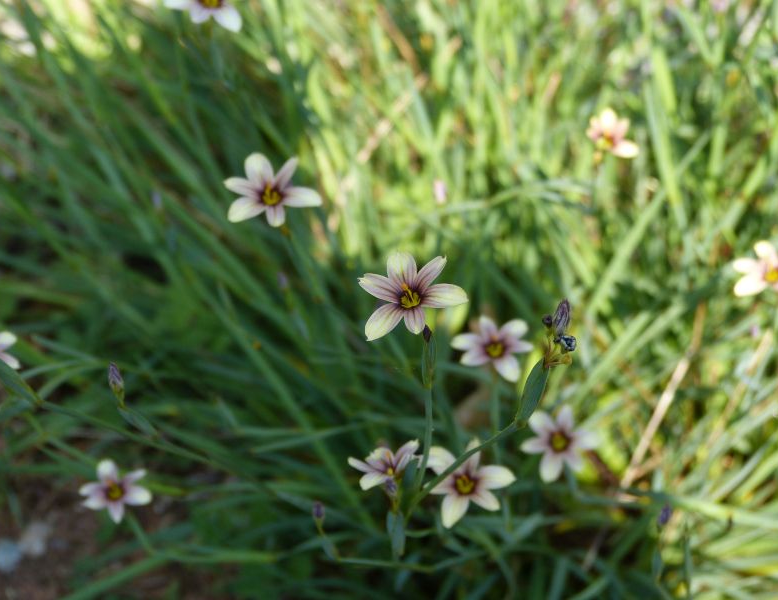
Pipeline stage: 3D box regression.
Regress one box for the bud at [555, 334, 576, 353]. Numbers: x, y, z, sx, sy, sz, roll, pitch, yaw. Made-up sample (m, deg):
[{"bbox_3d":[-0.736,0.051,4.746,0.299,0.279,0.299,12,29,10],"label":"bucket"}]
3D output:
[{"bbox_3d":[0.034,0.008,0.388,0.004,0.003,0.004,0,35,0],"label":"bud"}]

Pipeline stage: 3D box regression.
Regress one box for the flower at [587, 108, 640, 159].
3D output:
[{"bbox_3d":[0.074,-0.055,0.660,0.018,0.009,0.018,0,61,13],"label":"flower"}]

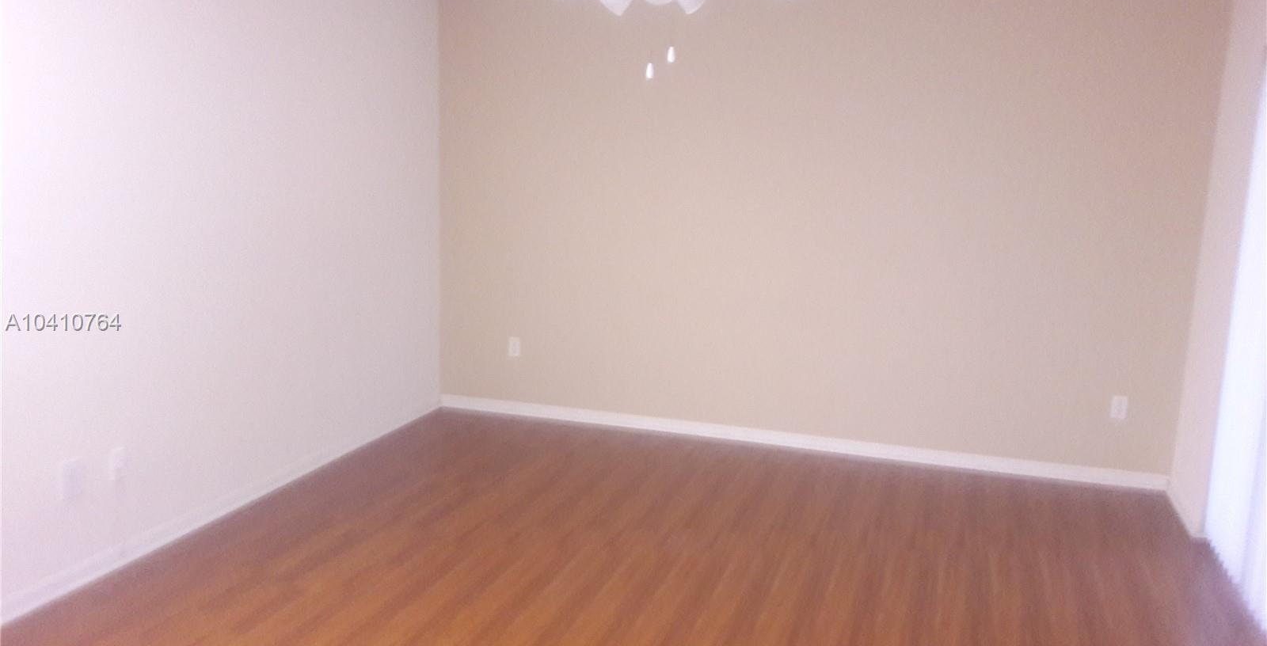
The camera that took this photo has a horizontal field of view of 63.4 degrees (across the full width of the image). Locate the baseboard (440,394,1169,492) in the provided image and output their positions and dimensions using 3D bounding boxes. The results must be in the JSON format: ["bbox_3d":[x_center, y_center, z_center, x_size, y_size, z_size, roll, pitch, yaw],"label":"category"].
[{"bbox_3d":[0.726,0.623,5.559,3.932,0.080,0.015,5,11,17],"label":"baseboard"}]

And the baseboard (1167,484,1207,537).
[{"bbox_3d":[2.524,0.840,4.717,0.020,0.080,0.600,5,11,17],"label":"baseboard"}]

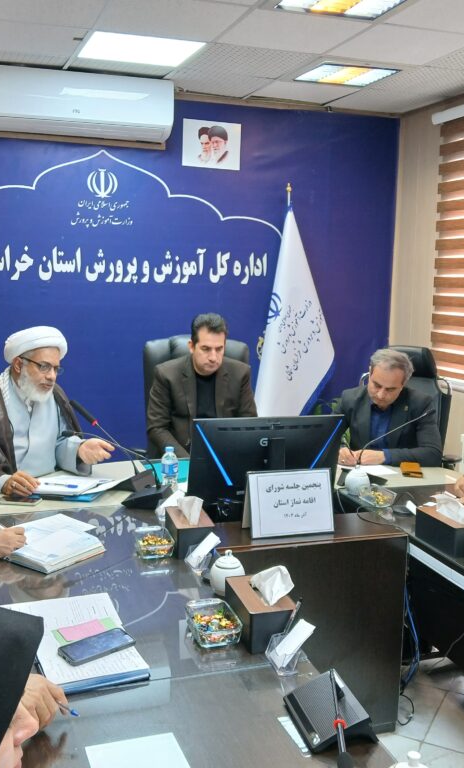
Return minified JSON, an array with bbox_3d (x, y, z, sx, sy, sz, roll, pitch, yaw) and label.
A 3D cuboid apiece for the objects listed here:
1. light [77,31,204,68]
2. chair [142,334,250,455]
[{"bbox_3d":[-0.503,-1.820,4.181,0.580,0.050,0.540,-3,9,-20],"label":"light"},{"bbox_3d":[-0.182,0.394,4.060,0.670,1.280,0.700,-3,9,-20],"label":"chair"}]

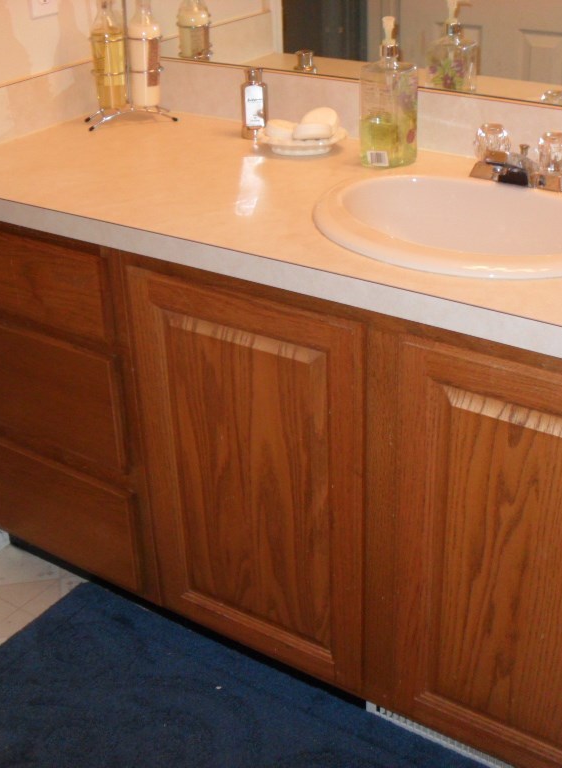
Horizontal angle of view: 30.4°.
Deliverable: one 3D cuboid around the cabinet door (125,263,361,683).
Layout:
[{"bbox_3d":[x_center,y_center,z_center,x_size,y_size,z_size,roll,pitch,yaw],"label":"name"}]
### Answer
[{"bbox_3d":[-0.049,0.157,1.621,0.412,0.660,0.020,17,34,30],"label":"cabinet door"}]

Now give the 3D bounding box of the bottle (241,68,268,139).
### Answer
[{"bbox_3d":[-0.047,-0.503,1.854,0.045,0.121,0.043,-1,29,1],"label":"bottle"}]

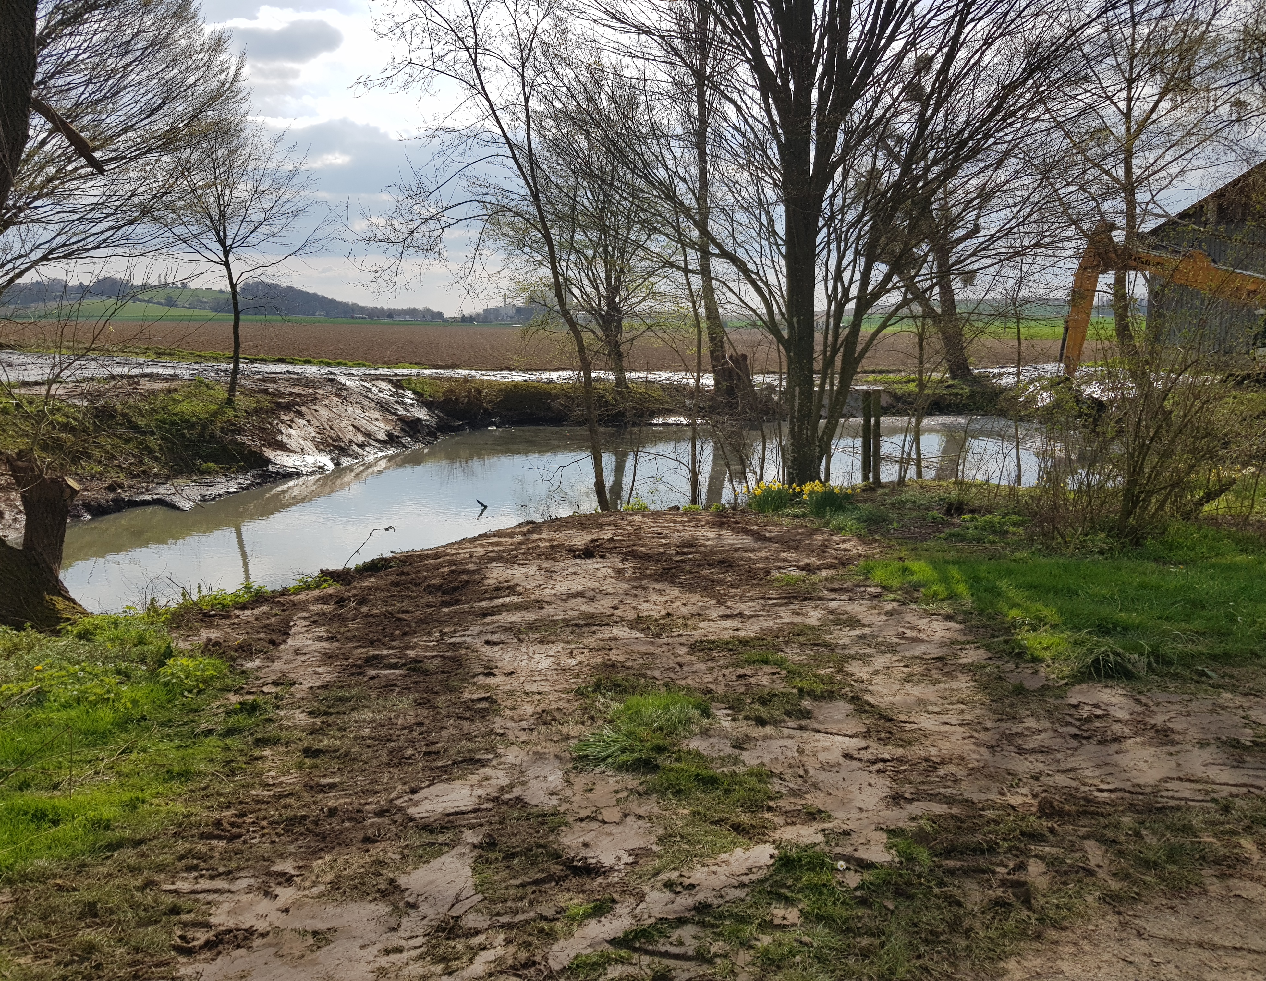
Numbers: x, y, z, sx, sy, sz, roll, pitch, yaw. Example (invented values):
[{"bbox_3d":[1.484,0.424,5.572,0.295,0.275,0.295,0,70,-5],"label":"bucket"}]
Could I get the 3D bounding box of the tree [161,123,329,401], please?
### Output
[{"bbox_3d":[-7.245,-4.231,18.449,3.130,5.090,3.040,0,9,0],"label":"tree"}]

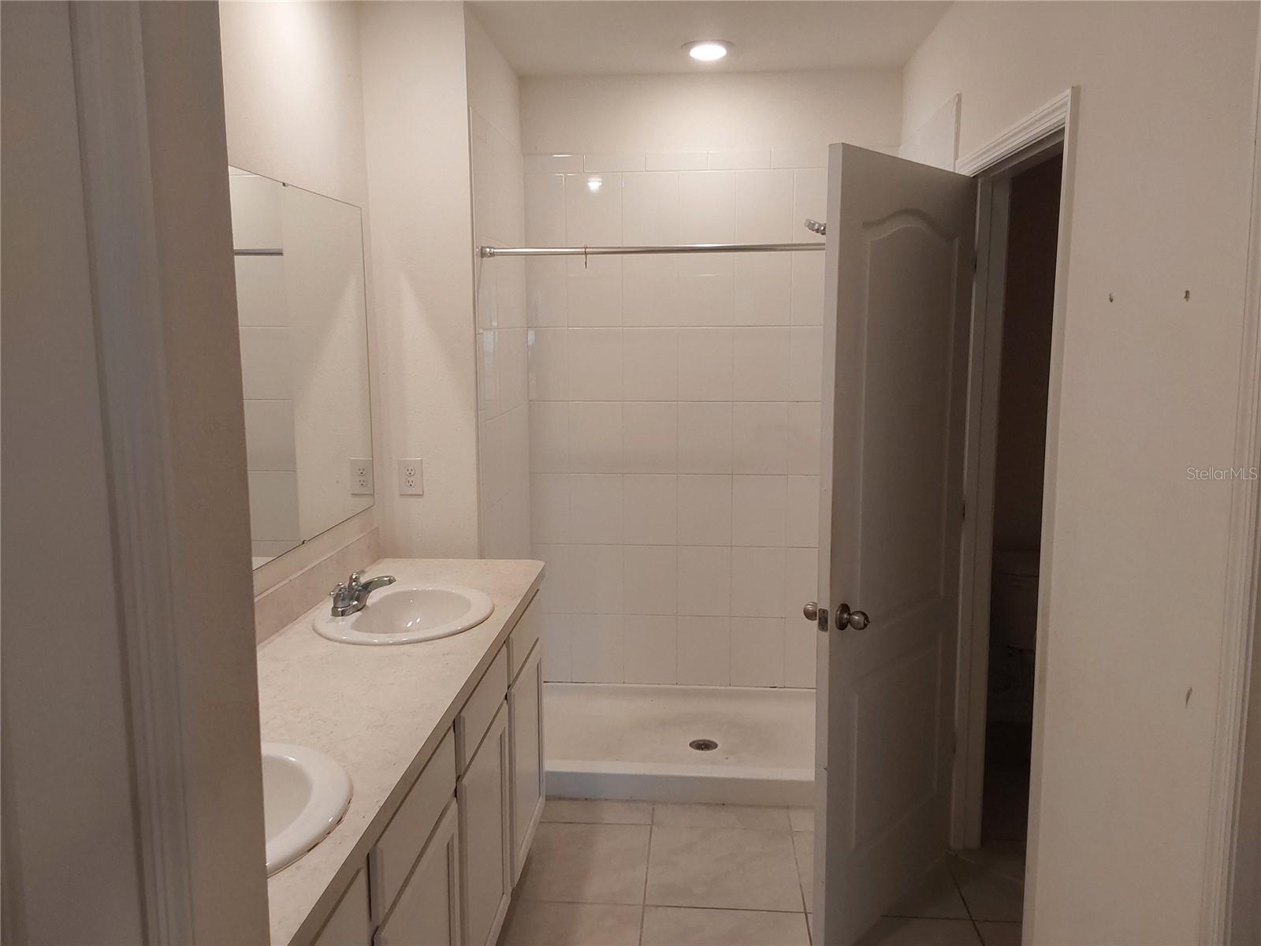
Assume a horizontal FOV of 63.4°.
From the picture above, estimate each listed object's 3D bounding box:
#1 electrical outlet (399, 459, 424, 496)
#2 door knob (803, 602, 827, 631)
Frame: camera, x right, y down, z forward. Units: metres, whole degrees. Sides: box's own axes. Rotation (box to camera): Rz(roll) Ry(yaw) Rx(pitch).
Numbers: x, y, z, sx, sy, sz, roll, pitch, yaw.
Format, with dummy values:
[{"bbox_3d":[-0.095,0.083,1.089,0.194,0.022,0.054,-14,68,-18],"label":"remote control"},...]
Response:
[{"bbox_3d":[-0.734,0.016,3.411,0.081,0.123,0.010,0,8,4],"label":"electrical outlet"},{"bbox_3d":[0.474,0.351,2.570,0.066,0.062,0.062,7,11,40],"label":"door knob"}]

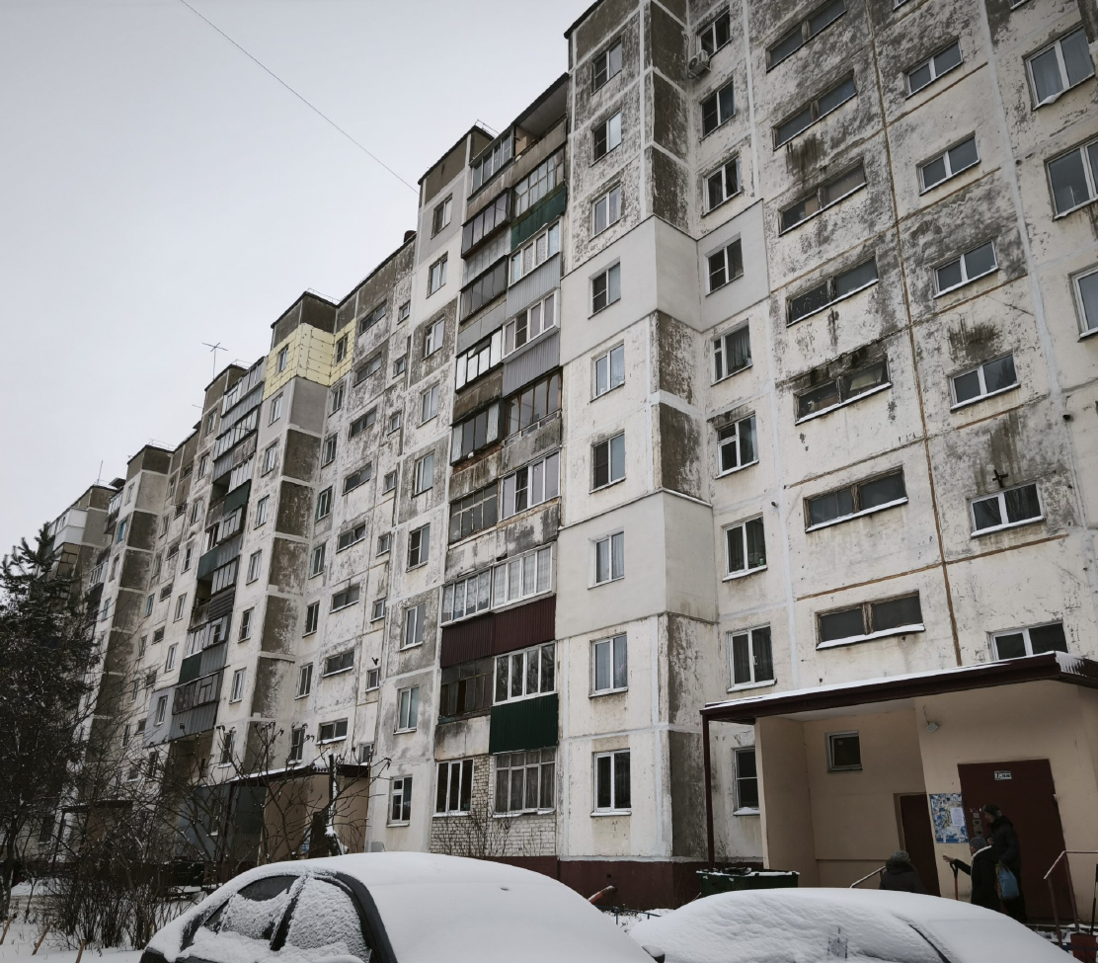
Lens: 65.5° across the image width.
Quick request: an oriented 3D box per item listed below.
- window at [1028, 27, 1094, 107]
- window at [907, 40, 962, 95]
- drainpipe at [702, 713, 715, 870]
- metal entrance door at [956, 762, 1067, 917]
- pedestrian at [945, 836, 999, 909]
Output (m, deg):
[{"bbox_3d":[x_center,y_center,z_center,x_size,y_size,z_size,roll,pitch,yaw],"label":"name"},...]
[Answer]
[{"bbox_3d":[11.425,-9.273,19.099,0.150,1.370,1.230,17,-25,-38],"label":"window"},{"bbox_3d":[9.624,-10.288,21.309,0.180,0.765,1.440,17,-25,-36],"label":"window"},{"bbox_3d":[3.446,6.869,18.309,0.120,3.550,0.120,17,-25,-36],"label":"drainpipe"},{"bbox_3d":[7.760,5.993,14.347,0.120,2.350,1.550,17,-26,-35],"label":"metal entrance door"},{"bbox_3d":[6.237,6.001,12.495,0.650,1.550,0.550,-11,-24,29],"label":"pedestrian"}]

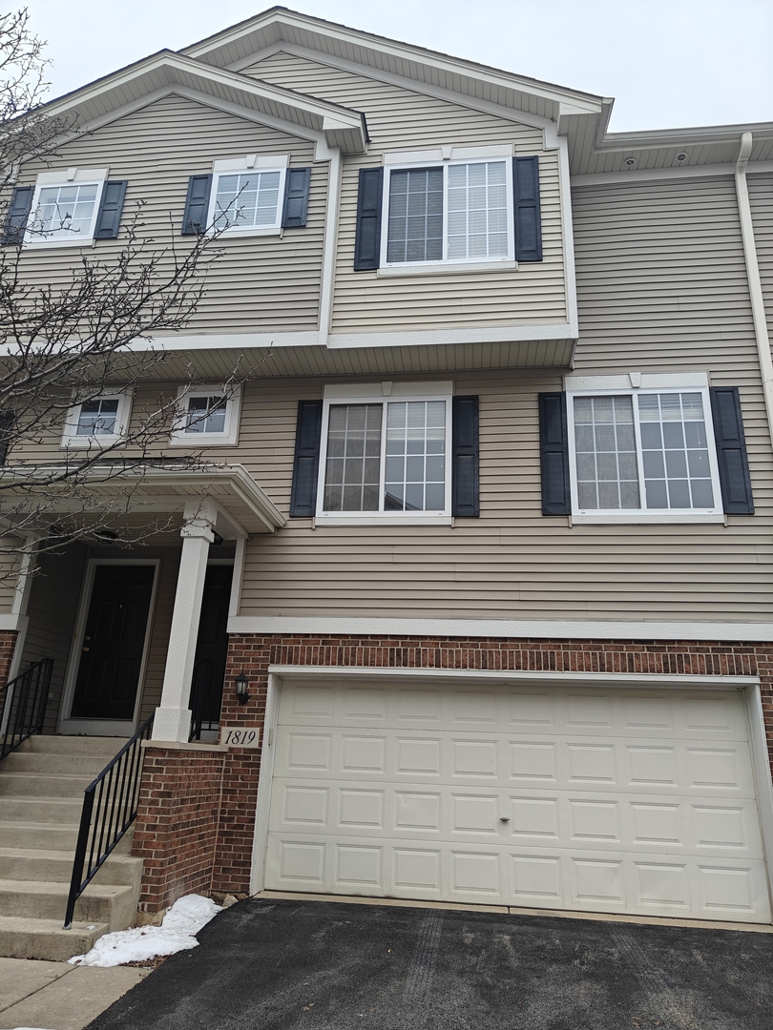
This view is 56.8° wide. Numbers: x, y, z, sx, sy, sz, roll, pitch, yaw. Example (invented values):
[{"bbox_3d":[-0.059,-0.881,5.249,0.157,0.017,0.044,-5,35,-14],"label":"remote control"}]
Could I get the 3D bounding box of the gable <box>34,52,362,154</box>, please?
[{"bbox_3d":[-2.822,-5.336,9.414,5.200,1.620,0.600,0,-18,8],"label":"gable"}]

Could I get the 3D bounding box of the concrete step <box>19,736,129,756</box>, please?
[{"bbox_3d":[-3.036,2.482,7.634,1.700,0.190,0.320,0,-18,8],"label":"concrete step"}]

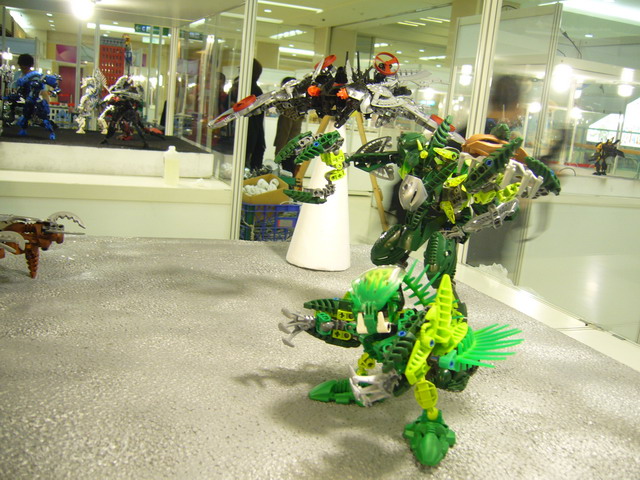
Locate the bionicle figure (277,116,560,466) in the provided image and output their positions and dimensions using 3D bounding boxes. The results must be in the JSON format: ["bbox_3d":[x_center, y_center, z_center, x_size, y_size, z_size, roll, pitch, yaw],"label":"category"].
[{"bbox_3d":[0.069,0.017,0.575,0.242,0.252,0.175,12,13,30],"label":"bionicle figure"}]

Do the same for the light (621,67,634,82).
[{"bbox_3d":[1.901,-1.023,4.000,0.070,0.090,0.070,1,12,-23],"label":"light"}]

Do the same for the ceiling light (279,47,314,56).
[{"bbox_3d":[-0.581,-4.661,16.000,0.950,0.120,0.250,1,12,-23],"label":"ceiling light"}]

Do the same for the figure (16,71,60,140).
[{"bbox_3d":[-1.055,-0.505,2.420,0.155,0.240,0.130,1,12,-21],"label":"figure"}]

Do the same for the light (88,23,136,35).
[{"bbox_3d":[-4.810,-4.898,15.000,1.150,0.120,0.250,1,12,-23],"label":"light"}]

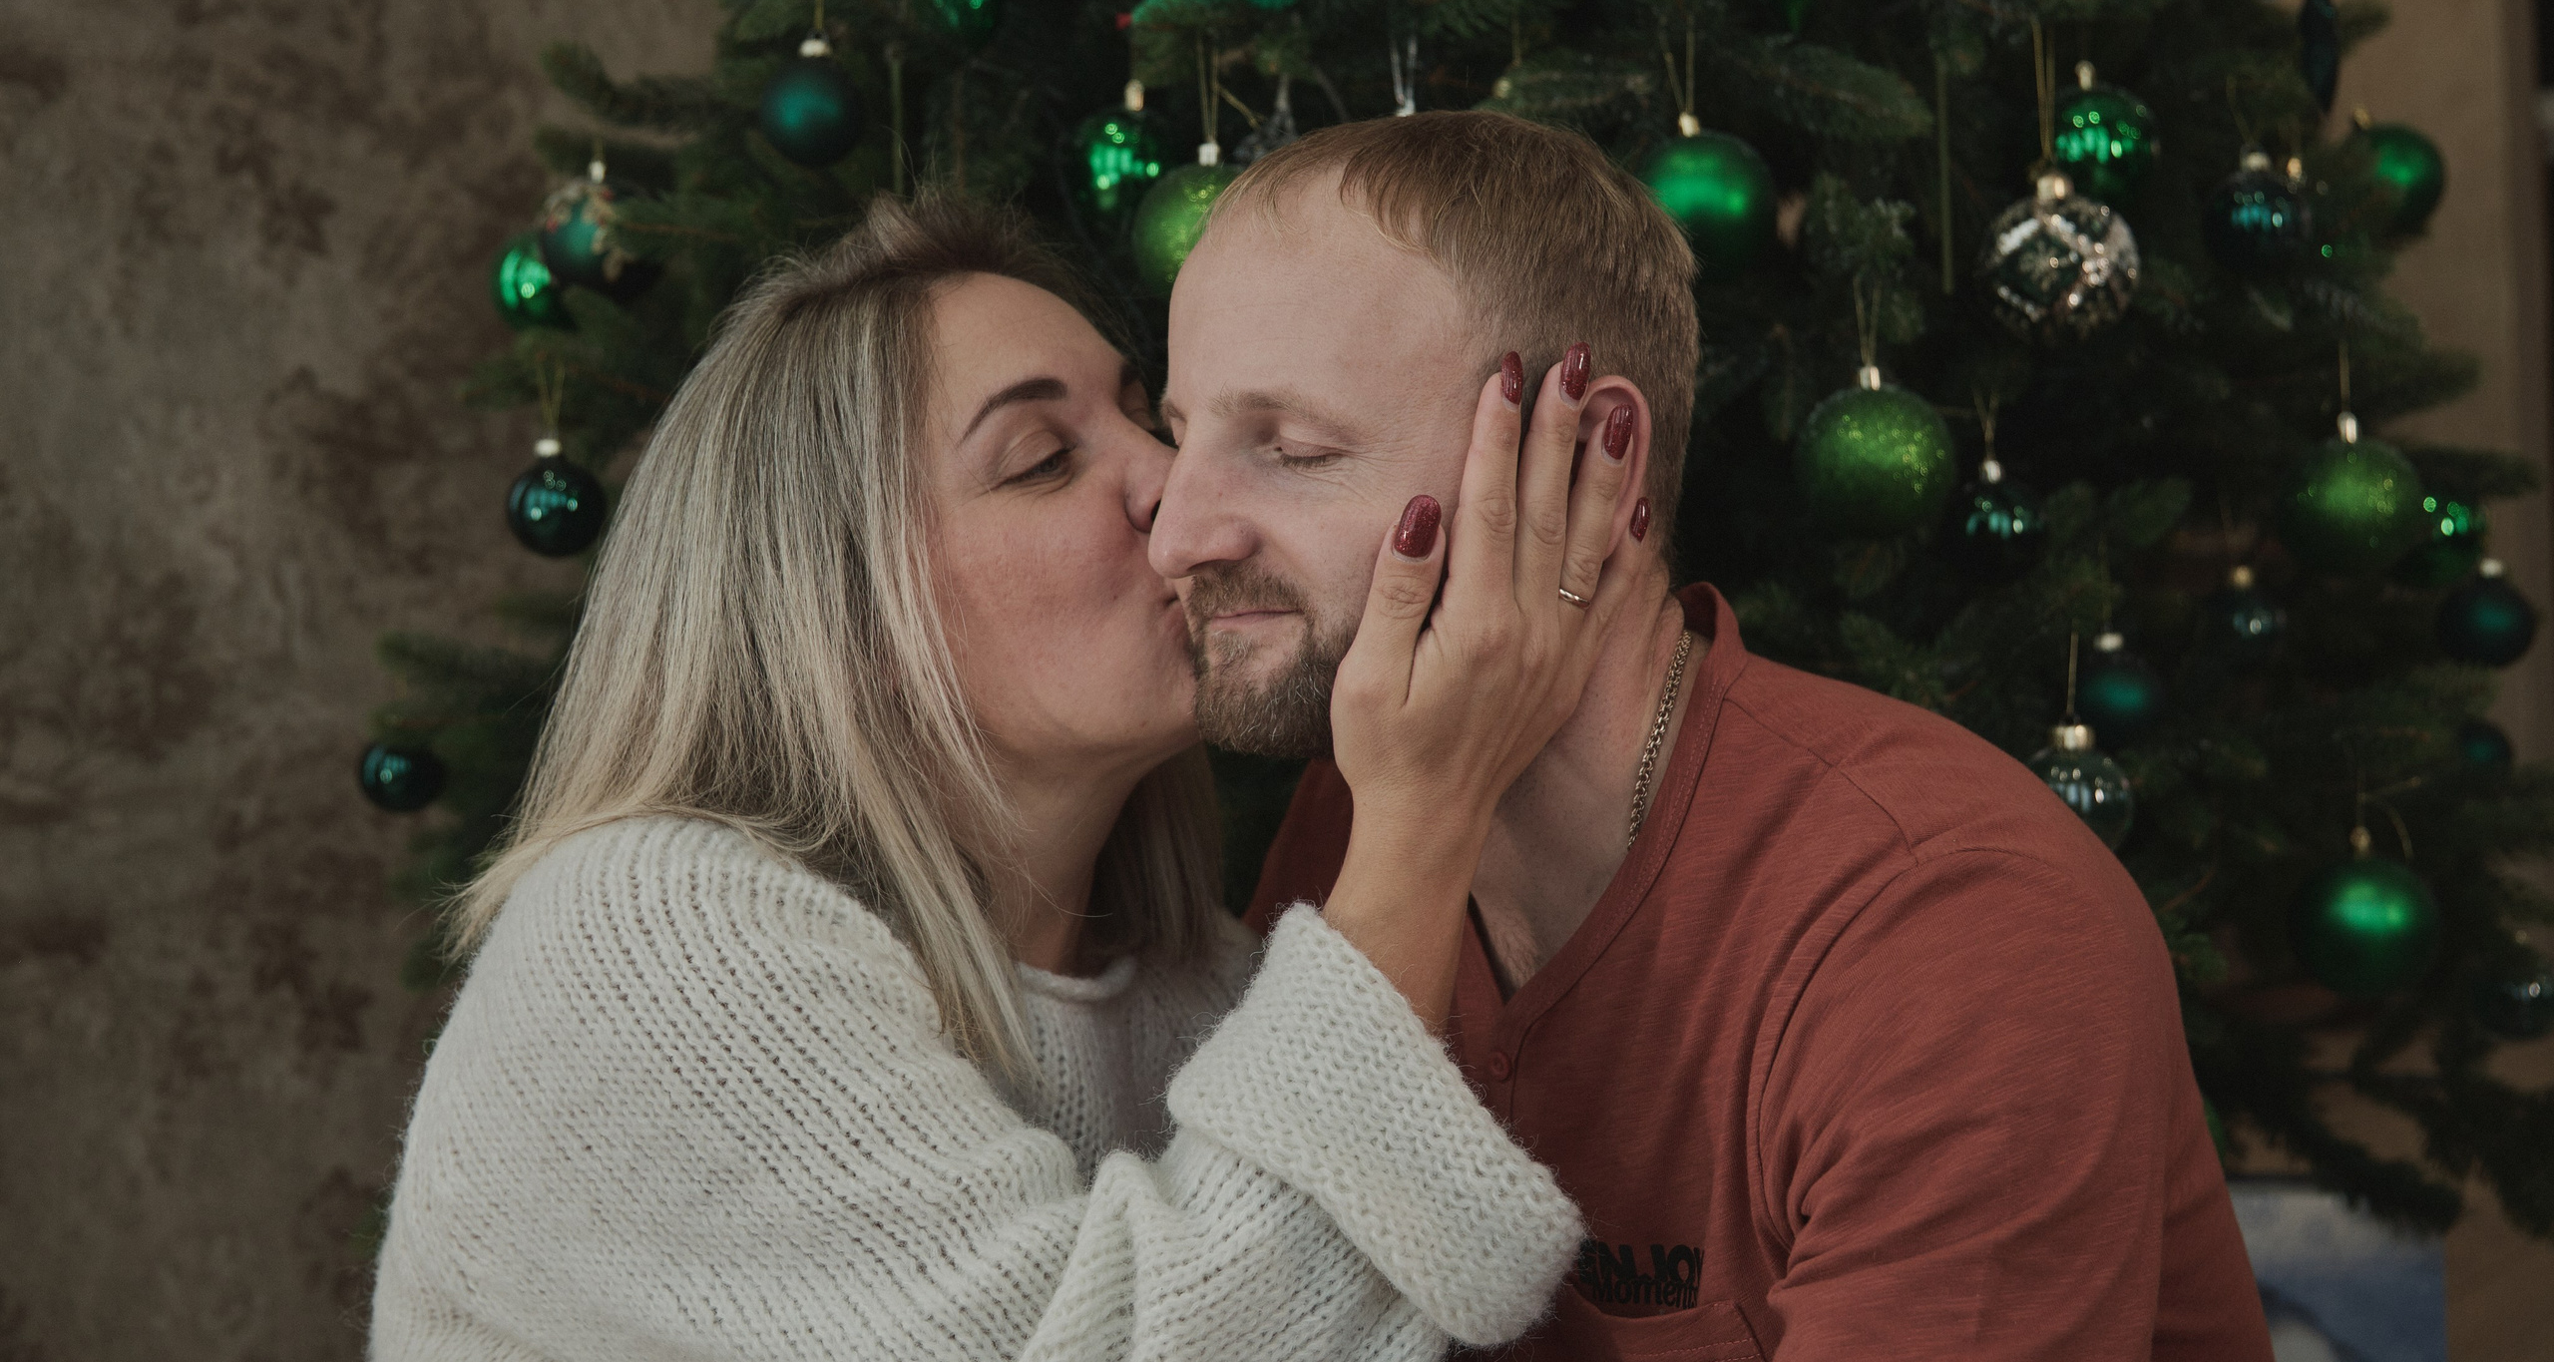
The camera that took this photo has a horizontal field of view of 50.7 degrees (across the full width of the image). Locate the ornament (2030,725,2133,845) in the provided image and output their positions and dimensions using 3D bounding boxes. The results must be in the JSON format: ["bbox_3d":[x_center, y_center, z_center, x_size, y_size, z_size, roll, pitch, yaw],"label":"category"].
[{"bbox_3d":[0.436,0.058,1.460,0.058,0.071,0.058,-2,-1,0],"label":"ornament"}]

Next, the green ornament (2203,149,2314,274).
[{"bbox_3d":[0.555,-0.266,1.530,0.062,0.070,0.062,-2,-1,0],"label":"green ornament"}]

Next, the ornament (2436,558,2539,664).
[{"bbox_3d":[0.777,-0.043,1.730,0.063,0.070,0.063,-1,-3,0],"label":"ornament"}]

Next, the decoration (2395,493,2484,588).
[{"bbox_3d":[0.682,-0.083,1.580,0.055,0.060,0.055,-2,-1,0],"label":"decoration"}]

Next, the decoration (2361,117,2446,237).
[{"bbox_3d":[0.653,-0.294,1.580,0.064,0.072,0.064,-2,-1,0],"label":"decoration"}]

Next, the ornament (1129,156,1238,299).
[{"bbox_3d":[-0.037,-0.242,1.440,0.079,0.090,0.079,-1,-1,0],"label":"ornament"}]

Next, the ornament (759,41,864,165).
[{"bbox_3d":[-0.264,-0.328,1.530,0.059,0.071,0.059,-2,-1,0],"label":"ornament"}]

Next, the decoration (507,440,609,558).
[{"bbox_3d":[-0.462,-0.116,1.730,0.062,0.074,0.062,-6,-2,0],"label":"decoration"}]

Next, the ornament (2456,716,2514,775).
[{"bbox_3d":[0.852,0.049,1.920,0.059,0.070,0.059,-1,-1,0],"label":"ornament"}]

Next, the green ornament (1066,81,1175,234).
[{"bbox_3d":[-0.087,-0.291,1.500,0.061,0.081,0.061,-1,-1,0],"label":"green ornament"}]

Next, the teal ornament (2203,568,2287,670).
[{"bbox_3d":[0.672,-0.044,1.870,0.056,0.070,0.056,-1,-3,0],"label":"teal ornament"}]

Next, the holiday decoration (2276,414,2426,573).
[{"bbox_3d":[0.591,-0.101,1.480,0.080,0.088,0.080,-1,-1,0],"label":"holiday decoration"}]

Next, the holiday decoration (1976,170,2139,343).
[{"bbox_3d":[0.400,-0.217,1.380,0.082,0.091,0.082,-1,-1,0],"label":"holiday decoration"}]

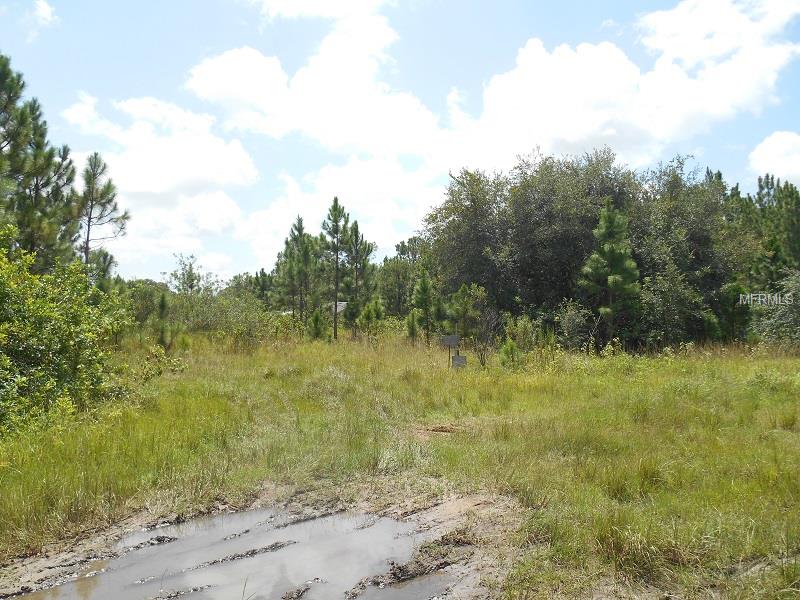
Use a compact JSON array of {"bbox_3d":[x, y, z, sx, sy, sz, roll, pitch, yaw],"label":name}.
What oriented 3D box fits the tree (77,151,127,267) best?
[{"bbox_3d":[-14.853,-2.546,30.000,2.596,9.636,2.596,0,-1,0],"label":"tree"}]

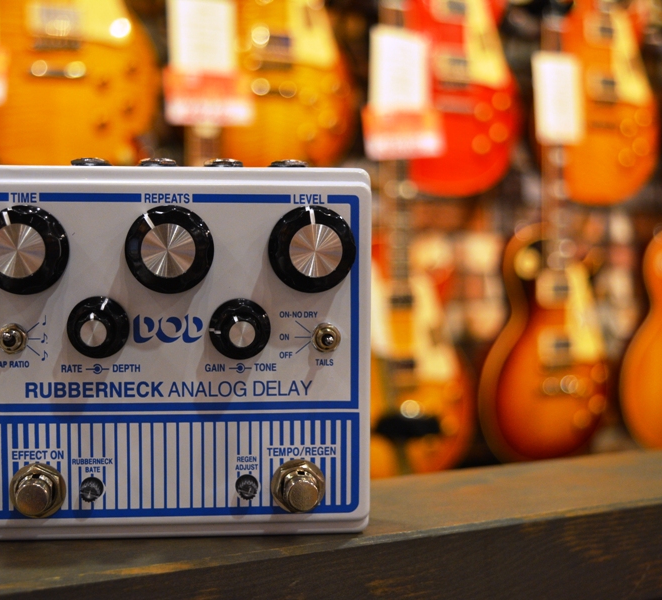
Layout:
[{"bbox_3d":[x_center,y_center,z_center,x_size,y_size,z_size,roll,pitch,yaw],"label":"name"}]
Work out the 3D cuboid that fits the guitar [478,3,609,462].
[{"bbox_3d":[0.397,-0.200,2.390,0.335,1.000,0.080,-1,-1,-39],"label":"guitar"}]

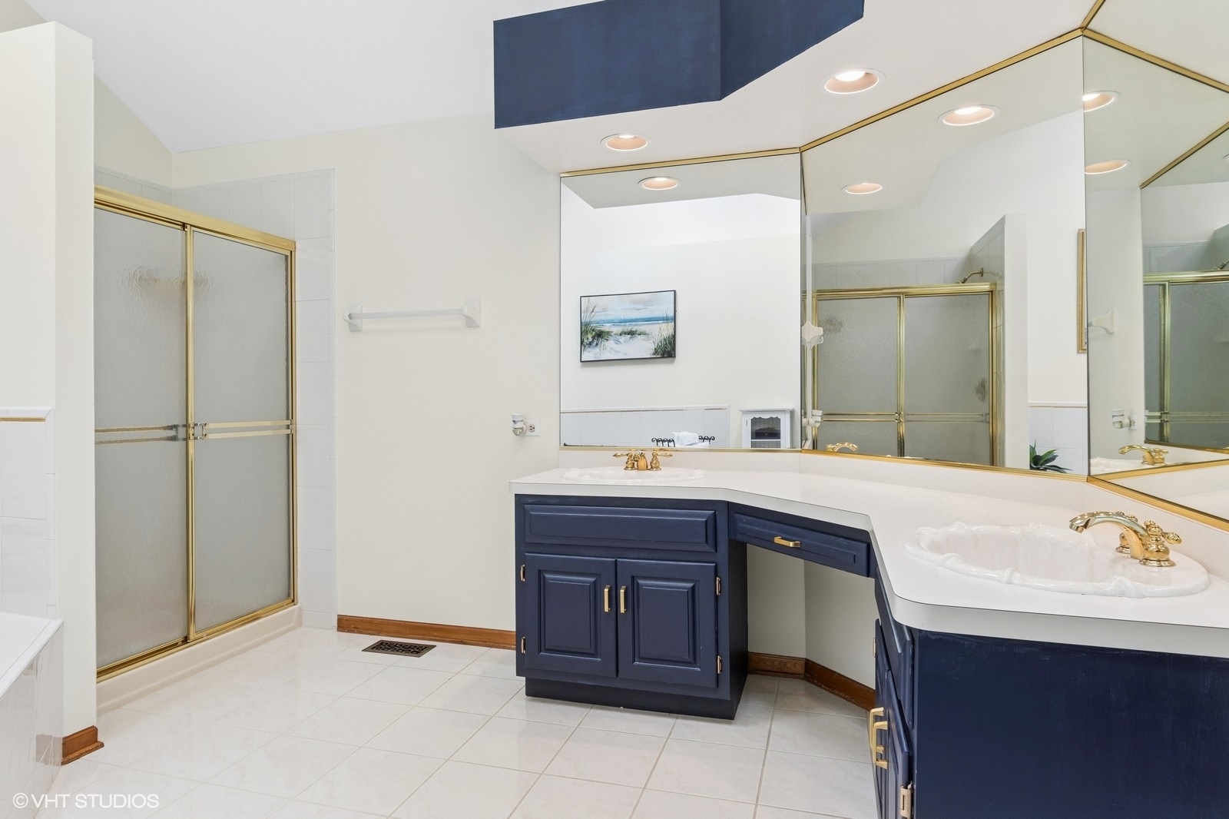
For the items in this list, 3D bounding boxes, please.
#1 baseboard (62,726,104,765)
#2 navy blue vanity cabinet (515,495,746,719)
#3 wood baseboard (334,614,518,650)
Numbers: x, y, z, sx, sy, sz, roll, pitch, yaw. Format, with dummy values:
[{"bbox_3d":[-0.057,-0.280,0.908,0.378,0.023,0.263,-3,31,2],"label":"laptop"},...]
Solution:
[{"bbox_3d":[-1.661,1.038,2.230,0.026,0.079,0.118,0,1,16],"label":"baseboard"},{"bbox_3d":[0.087,0.678,2.710,0.763,0.760,0.560,0,1,16],"label":"navy blue vanity cabinet"},{"bbox_3d":[-0.764,1.016,3.253,1.127,0.082,0.025,0,1,16],"label":"wood baseboard"}]

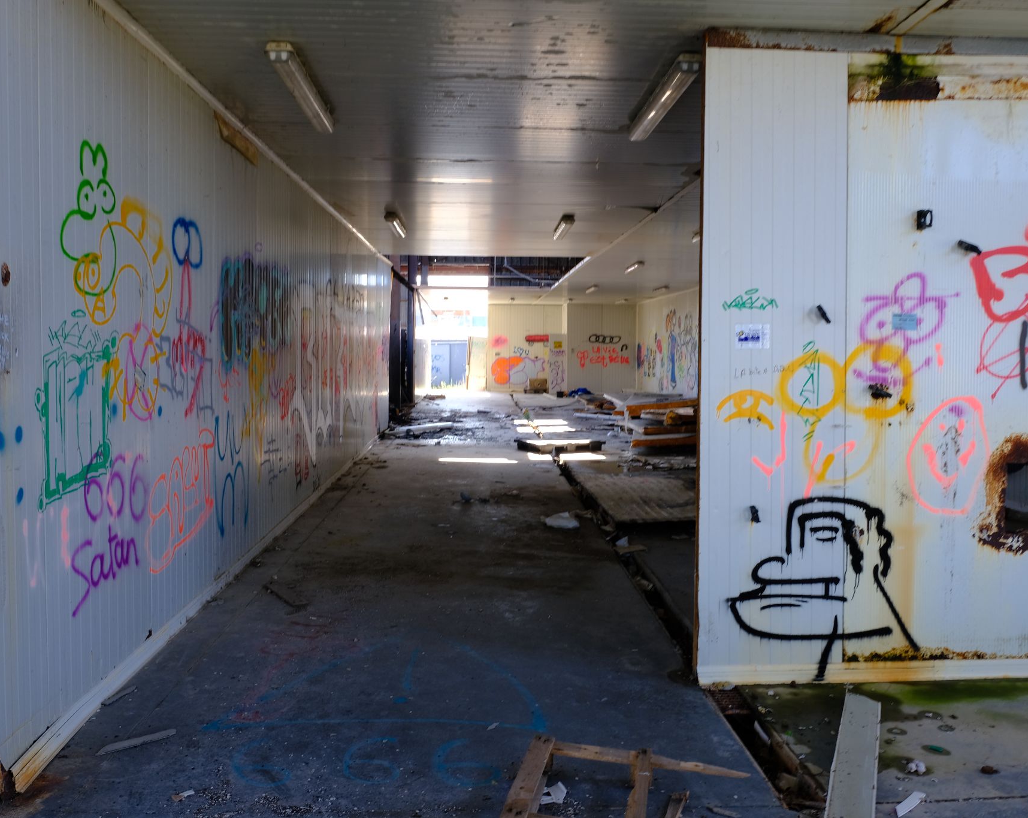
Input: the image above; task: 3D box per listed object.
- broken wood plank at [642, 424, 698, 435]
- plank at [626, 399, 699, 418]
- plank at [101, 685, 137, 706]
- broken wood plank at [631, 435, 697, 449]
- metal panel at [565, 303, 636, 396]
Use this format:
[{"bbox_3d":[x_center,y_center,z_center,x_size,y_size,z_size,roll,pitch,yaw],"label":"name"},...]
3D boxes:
[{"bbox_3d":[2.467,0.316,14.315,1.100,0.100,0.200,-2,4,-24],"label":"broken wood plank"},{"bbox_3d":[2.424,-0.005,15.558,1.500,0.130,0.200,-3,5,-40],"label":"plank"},{"bbox_3d":[-1.779,1.293,4.150,0.037,0.015,0.210,2,4,20],"label":"plank"},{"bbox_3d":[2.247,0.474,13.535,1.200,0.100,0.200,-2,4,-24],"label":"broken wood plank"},{"bbox_3d":[2.847,-1.951,30.250,2.280,2.950,0.100,0,4,-2],"label":"metal panel"}]

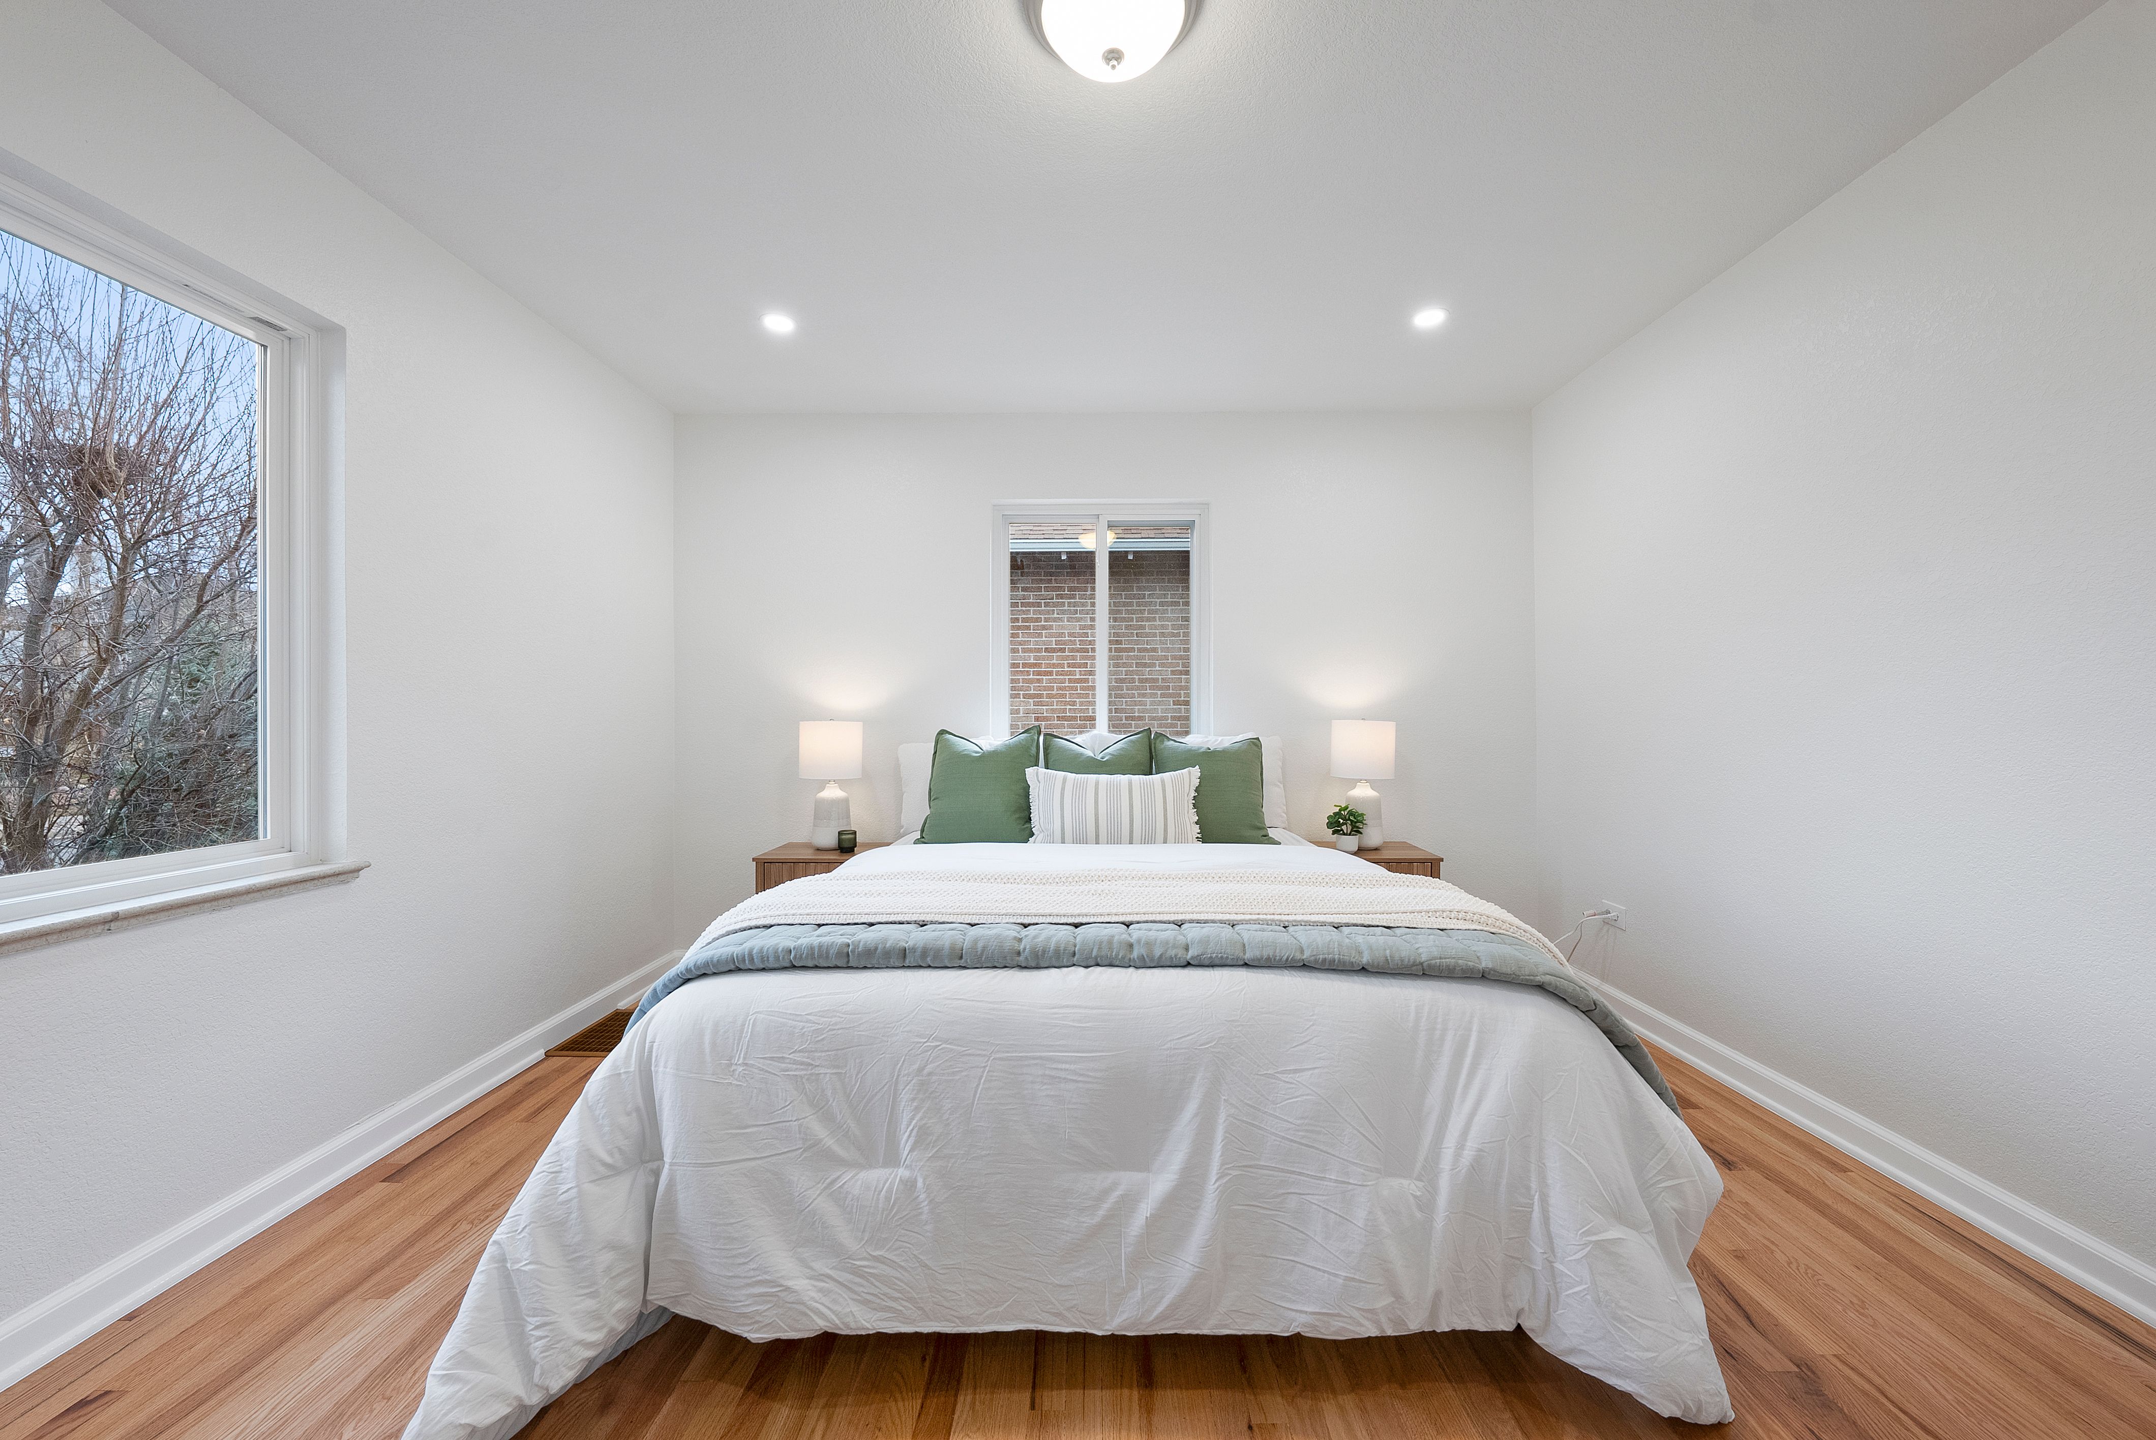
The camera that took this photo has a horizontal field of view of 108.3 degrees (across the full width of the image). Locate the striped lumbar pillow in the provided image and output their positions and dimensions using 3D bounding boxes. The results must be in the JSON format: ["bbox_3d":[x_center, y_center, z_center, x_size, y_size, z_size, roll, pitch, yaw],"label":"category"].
[{"bbox_3d":[0.126,0.318,2.840,0.630,0.330,0.130,0,-17,1],"label":"striped lumbar pillow"}]

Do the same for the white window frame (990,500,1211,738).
[{"bbox_3d":[0.100,-0.335,3.370,0.940,1.200,0.100,0,0,1],"label":"white window frame"}]

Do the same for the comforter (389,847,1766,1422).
[{"bbox_3d":[0.020,0.770,2.260,2.000,0.660,2.100,0,0,1],"label":"comforter"}]

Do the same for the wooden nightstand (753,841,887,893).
[{"bbox_3d":[-0.980,0.808,3.140,0.490,0.585,0.380,0,0,1],"label":"wooden nightstand"}]

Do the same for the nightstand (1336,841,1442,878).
[{"bbox_3d":[1.138,0.808,3.125,0.490,0.585,0.380,0,0,1],"label":"nightstand"}]

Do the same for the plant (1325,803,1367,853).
[{"bbox_3d":[1.066,0.415,3.100,0.165,0.205,0.160,0,0,1],"label":"plant"}]

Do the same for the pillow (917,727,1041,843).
[{"bbox_3d":[-0.385,0.250,2.990,0.460,0.450,0.150,0,-17,1],"label":"pillow"}]

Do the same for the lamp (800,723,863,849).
[{"bbox_3d":[-1.010,0.252,3.190,0.260,0.530,0.260,0,0,1],"label":"lamp"}]

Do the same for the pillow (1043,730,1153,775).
[{"bbox_3d":[0.078,0.252,3.010,0.450,0.450,0.150,0,-17,1],"label":"pillow"}]

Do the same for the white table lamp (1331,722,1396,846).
[{"bbox_3d":[1.155,0.252,3.160,0.260,0.530,0.260,0,0,1],"label":"white table lamp"}]

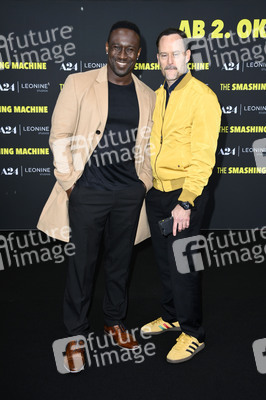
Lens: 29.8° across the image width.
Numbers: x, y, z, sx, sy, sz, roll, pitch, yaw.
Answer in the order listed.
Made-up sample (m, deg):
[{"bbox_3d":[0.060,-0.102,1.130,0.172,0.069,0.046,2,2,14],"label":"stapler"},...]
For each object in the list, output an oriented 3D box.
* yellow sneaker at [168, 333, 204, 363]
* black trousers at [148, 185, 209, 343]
[{"bbox_3d":[0.312,0.830,2.870,0.290,0.115,0.106,-11,17,-40],"label":"yellow sneaker"},{"bbox_3d":[0.258,0.356,2.926,0.400,0.970,0.285,11,17,41],"label":"black trousers"}]

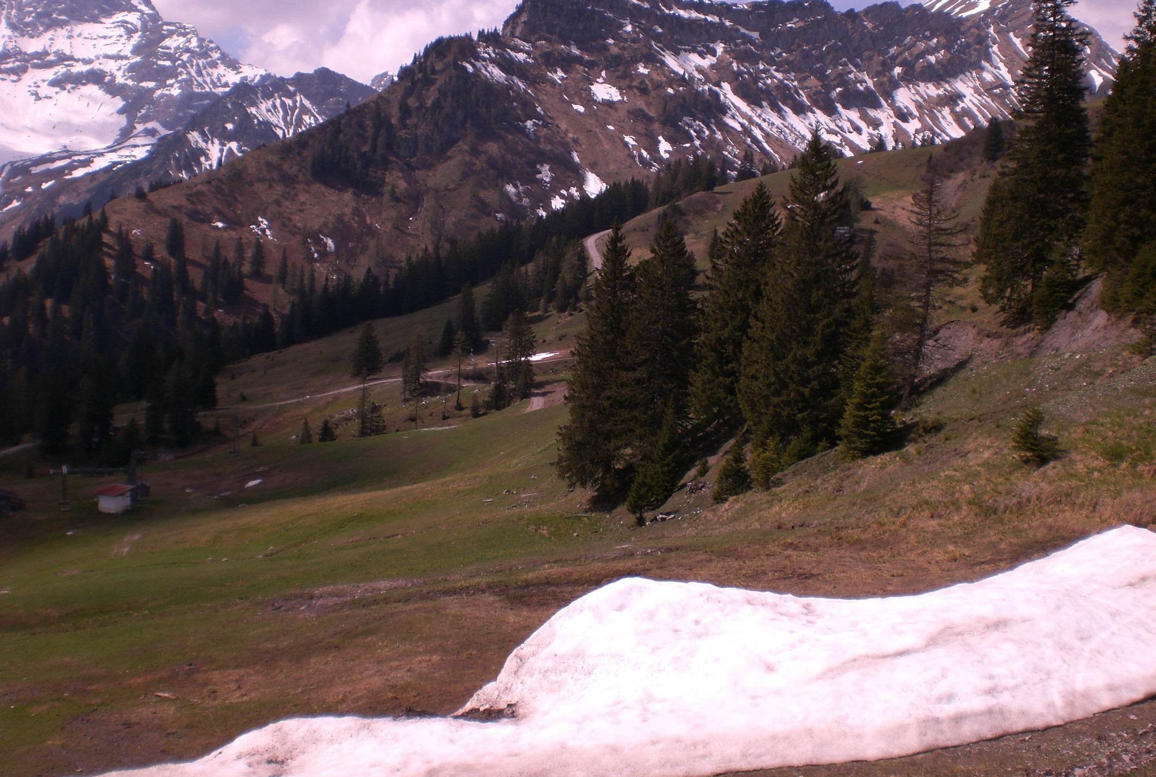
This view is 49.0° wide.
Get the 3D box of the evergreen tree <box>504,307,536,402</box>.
[{"bbox_3d":[-8.951,-4.996,195.000,4.796,14.426,4.652,2,4,0],"label":"evergreen tree"}]

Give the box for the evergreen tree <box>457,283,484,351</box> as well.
[{"bbox_3d":[-21.687,-14.246,255.000,5.227,14.014,5.070,2,4,0],"label":"evergreen tree"}]

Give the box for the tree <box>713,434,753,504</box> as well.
[{"bbox_3d":[6.431,3.338,53.000,1.593,2.913,1.545,2,4,0],"label":"tree"}]

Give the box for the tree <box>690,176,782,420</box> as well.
[{"bbox_3d":[10.518,-5.232,80.977,6.690,15.670,6.550,0,8,0],"label":"tree"}]

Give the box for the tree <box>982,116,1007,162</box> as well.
[{"bbox_3d":[62.057,-37.226,189.559,3.640,6.760,3.570,0,8,0],"label":"tree"}]

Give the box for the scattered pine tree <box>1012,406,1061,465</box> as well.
[{"bbox_3d":[13.323,1.368,36.887,1.420,1.730,1.390,0,8,0],"label":"scattered pine tree"}]

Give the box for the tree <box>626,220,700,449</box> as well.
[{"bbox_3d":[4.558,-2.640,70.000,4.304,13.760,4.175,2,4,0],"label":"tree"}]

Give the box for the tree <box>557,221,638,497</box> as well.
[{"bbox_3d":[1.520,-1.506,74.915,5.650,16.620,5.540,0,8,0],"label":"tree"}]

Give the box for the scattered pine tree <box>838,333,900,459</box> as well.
[{"bbox_3d":[13.083,0.325,57.000,2.648,5.743,2.569,2,4,0],"label":"scattered pine tree"}]

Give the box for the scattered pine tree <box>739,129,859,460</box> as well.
[{"bbox_3d":[11.485,-4.885,66.000,6.133,17.066,5.949,2,4,0],"label":"scattered pine tree"}]

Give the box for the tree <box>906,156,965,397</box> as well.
[{"bbox_3d":[18.629,-5.787,66.185,2.970,12.490,2.910,0,8,0],"label":"tree"}]

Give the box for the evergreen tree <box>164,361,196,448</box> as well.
[{"bbox_3d":[-54.552,2.135,174.207,4.460,12.150,4.370,0,8,0],"label":"evergreen tree"}]

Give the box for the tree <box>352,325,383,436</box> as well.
[{"bbox_3d":[-27.376,-1.182,164.033,4.200,14.820,4.120,0,8,0],"label":"tree"}]

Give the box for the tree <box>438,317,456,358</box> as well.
[{"bbox_3d":[-26.224,-10.344,255.000,3.484,8.085,3.380,2,4,0],"label":"tree"}]

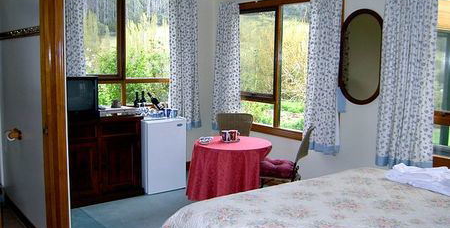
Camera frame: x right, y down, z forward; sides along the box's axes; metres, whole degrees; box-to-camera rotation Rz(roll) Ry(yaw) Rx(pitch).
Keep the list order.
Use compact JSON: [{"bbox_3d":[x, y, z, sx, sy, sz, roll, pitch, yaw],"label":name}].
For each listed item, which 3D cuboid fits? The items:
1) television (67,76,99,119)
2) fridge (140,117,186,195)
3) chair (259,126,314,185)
[{"bbox_3d":[-1.645,-0.183,4.685,0.470,0.435,0.430,-5,8,-37],"label":"television"},{"bbox_3d":[-0.817,0.458,5.294,0.490,0.830,0.520,-5,8,-37],"label":"fridge"},{"bbox_3d":[0.591,0.557,4.446,0.560,0.860,0.480,1,7,6],"label":"chair"}]

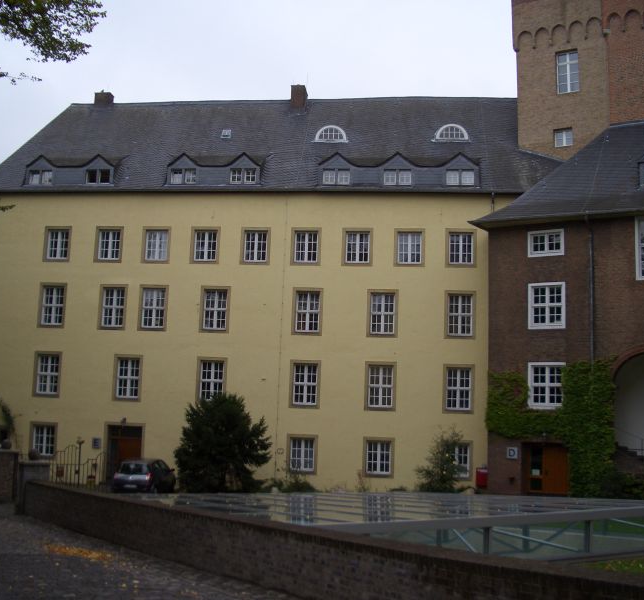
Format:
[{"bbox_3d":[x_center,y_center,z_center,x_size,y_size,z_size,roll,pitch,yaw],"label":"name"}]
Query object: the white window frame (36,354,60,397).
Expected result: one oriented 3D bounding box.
[{"bbox_3d":[-14.097,3.831,41.647,1.131,2.010,0.150,1,-7,8],"label":"white window frame"}]

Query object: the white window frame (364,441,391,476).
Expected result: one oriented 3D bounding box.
[{"bbox_3d":[2.579,7.130,36.504,1.095,1.465,0.180,1,-7,8],"label":"white window frame"}]

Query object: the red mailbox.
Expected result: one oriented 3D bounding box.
[{"bbox_3d":[7.115,7.900,35.955,0.500,0.900,0.360,1,-7,8],"label":"red mailbox"}]

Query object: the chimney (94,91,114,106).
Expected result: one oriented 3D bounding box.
[{"bbox_3d":[-13.109,-12.002,48.799,0.920,0.950,0.650,1,-7,8],"label":"chimney"}]

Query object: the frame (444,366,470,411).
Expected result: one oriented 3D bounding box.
[{"bbox_3d":[6.160,4.017,36.411,1.066,1.902,0.180,1,-7,8],"label":"frame"}]

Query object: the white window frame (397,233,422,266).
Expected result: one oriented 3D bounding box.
[{"bbox_3d":[4.089,-2.398,37.478,1.084,1.529,0.180,1,-7,8],"label":"white window frame"}]

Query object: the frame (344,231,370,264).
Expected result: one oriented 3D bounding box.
[{"bbox_3d":[1.729,-2.566,39.213,1.146,1.548,0.130,1,-7,8],"label":"frame"}]

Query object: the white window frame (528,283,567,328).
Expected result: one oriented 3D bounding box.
[{"bbox_3d":[10.117,0.262,36.413,1.683,2.063,0.130,-2,-8,33],"label":"white window frame"}]

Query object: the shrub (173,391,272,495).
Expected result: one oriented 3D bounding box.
[{"bbox_3d":[-4.592,6.577,36.320,4.300,4.860,4.100,1,-7,8],"label":"shrub"}]

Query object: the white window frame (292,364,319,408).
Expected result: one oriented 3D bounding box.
[{"bbox_3d":[-0.800,4.024,38.780,1.140,1.977,0.130,1,-7,8],"label":"white window frame"}]

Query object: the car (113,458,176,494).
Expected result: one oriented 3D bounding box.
[{"bbox_3d":[-7.950,7.950,36.850,1.680,1.440,3.900,1,-7,8],"label":"car"}]

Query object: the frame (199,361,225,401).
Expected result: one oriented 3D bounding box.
[{"bbox_3d":[-5.203,3.886,38.472,1.120,1.970,0.150,1,-7,8],"label":"frame"}]

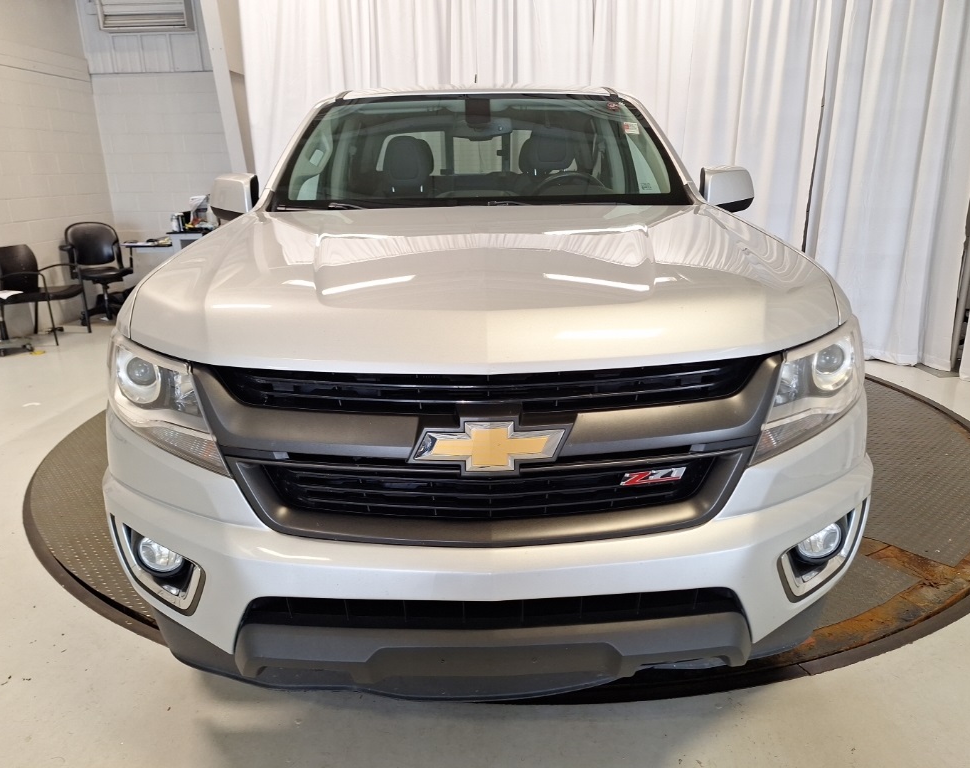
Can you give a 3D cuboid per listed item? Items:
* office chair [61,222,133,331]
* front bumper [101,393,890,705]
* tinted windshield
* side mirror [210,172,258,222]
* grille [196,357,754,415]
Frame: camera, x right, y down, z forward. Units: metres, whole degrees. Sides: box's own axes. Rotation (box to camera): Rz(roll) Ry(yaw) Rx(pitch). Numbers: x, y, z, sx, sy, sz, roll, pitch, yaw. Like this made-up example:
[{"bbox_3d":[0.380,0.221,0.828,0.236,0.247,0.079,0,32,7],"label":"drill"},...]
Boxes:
[{"bbox_3d":[-3.758,-1.071,6.694,0.660,0.990,0.640,-10,19,-29],"label":"office chair"},{"bbox_3d":[0.006,0.354,1.393,1.860,0.590,0.560,-1,17,0],"label":"front bumper"},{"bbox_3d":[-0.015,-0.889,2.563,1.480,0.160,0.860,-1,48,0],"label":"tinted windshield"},{"bbox_3d":[-0.972,-0.736,2.687,0.220,0.195,0.160,-1,17,0],"label":"side mirror"},{"bbox_3d":[0.005,0.001,1.106,0.930,0.085,0.130,-1,17,0],"label":"grille"}]

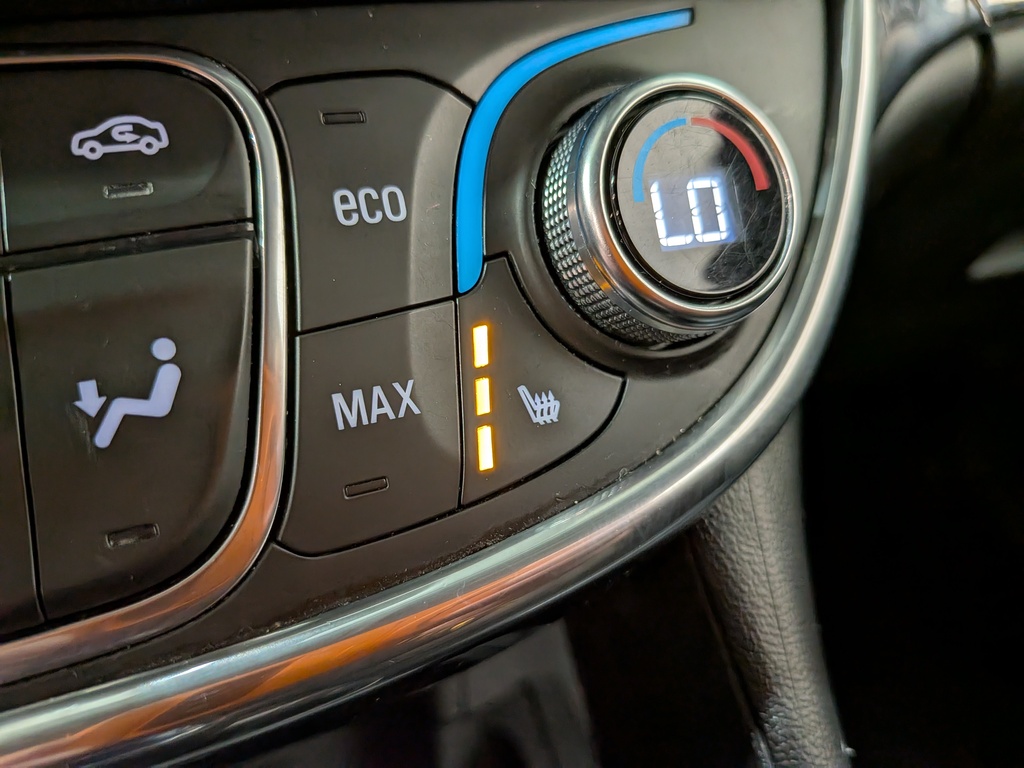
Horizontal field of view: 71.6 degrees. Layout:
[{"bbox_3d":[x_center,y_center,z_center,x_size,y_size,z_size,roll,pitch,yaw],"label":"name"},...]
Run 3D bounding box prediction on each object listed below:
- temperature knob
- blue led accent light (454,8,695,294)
[{"bbox_3d":[0.027,-0.028,0.112,0.042,0.042,0.014,-9,0,-22],"label":"temperature knob"},{"bbox_3d":[0.012,-0.039,0.113,0.050,0.045,0.006,-9,0,-22],"label":"blue led accent light"}]

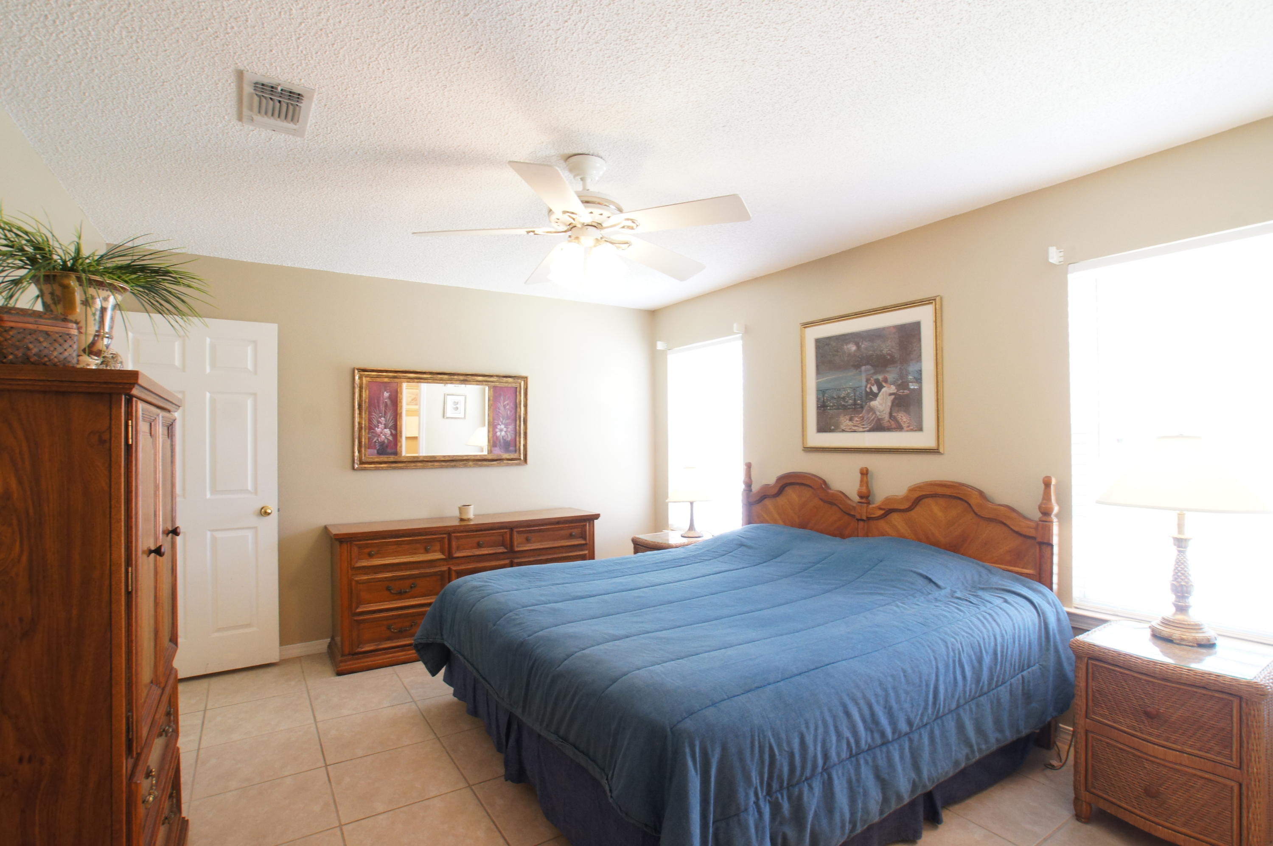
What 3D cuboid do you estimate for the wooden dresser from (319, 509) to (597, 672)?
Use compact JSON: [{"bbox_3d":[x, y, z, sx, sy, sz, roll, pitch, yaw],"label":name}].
[{"bbox_3d":[-1.158,1.090,4.030,1.780,0.810,0.475,1,-2,-35],"label":"wooden dresser"}]

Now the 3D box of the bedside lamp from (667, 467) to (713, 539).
[{"bbox_3d":[0.432,0.621,4.465,0.375,0.548,0.375,0,-1,0],"label":"bedside lamp"}]

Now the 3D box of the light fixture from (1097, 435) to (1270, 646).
[{"bbox_3d":[2.110,0.441,2.200,0.490,0.766,0.490,1,-2,-34],"label":"light fixture"}]

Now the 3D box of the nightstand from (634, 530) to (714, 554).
[{"bbox_3d":[0.301,1.198,4.285,0.480,0.615,0.540,1,-2,-34],"label":"nightstand"}]

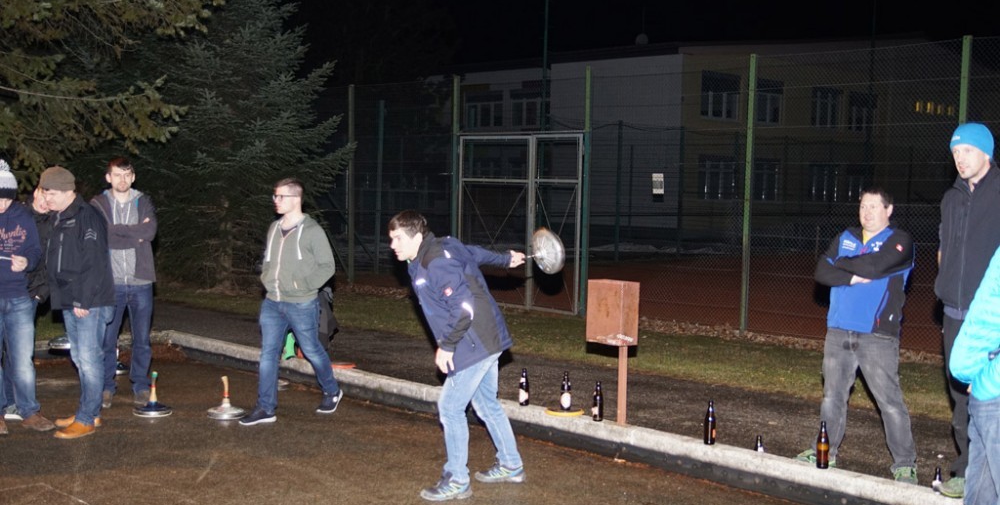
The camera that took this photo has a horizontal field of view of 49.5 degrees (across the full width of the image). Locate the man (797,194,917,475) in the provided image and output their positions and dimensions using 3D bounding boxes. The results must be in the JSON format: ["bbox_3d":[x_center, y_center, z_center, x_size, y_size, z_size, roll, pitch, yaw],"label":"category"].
[{"bbox_3d":[2.230,0.491,6.668,0.600,1.790,0.420,4,5,38],"label":"man"}]

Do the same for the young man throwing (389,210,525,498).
[{"bbox_3d":[-0.247,0.565,6.235,0.800,1.600,0.580,1,4,-5],"label":"young man throwing"}]

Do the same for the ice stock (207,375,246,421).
[{"bbox_3d":[-2.003,1.057,7.952,0.275,0.304,0.275,1,4,0],"label":"ice stock"}]

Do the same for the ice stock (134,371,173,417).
[{"bbox_3d":[-2.548,1.037,7.965,0.275,0.320,0.275,1,4,0],"label":"ice stock"}]

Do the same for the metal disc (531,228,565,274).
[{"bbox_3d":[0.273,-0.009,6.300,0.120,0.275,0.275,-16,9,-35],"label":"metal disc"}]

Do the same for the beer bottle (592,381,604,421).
[{"bbox_3d":[0.667,1.001,7.301,0.068,0.260,0.068,1,4,0],"label":"beer bottle"}]

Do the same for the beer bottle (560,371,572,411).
[{"bbox_3d":[0.465,0.956,7.521,0.068,0.260,0.068,1,4,0],"label":"beer bottle"}]

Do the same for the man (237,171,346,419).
[{"bbox_3d":[-1.527,0.331,7.975,0.530,1.770,0.720,4,5,39],"label":"man"}]

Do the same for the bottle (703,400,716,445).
[{"bbox_3d":[1.289,1.042,6.641,0.068,0.260,0.068,1,4,0],"label":"bottle"}]

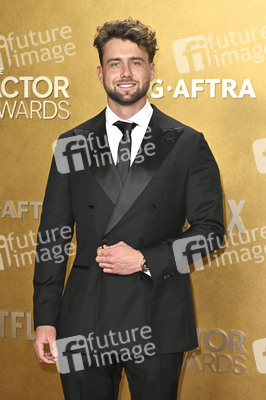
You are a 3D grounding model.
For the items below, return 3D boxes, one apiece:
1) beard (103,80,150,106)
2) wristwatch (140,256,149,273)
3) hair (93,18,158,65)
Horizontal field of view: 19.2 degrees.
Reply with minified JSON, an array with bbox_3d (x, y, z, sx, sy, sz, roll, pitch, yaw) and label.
[{"bbox_3d":[-0.021,-0.335,2.475,0.148,0.085,0.090,-2,7,0],"label":"beard"},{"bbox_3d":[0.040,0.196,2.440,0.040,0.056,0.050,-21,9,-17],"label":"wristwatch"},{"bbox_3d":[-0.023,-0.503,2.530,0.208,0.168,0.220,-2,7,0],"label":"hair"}]

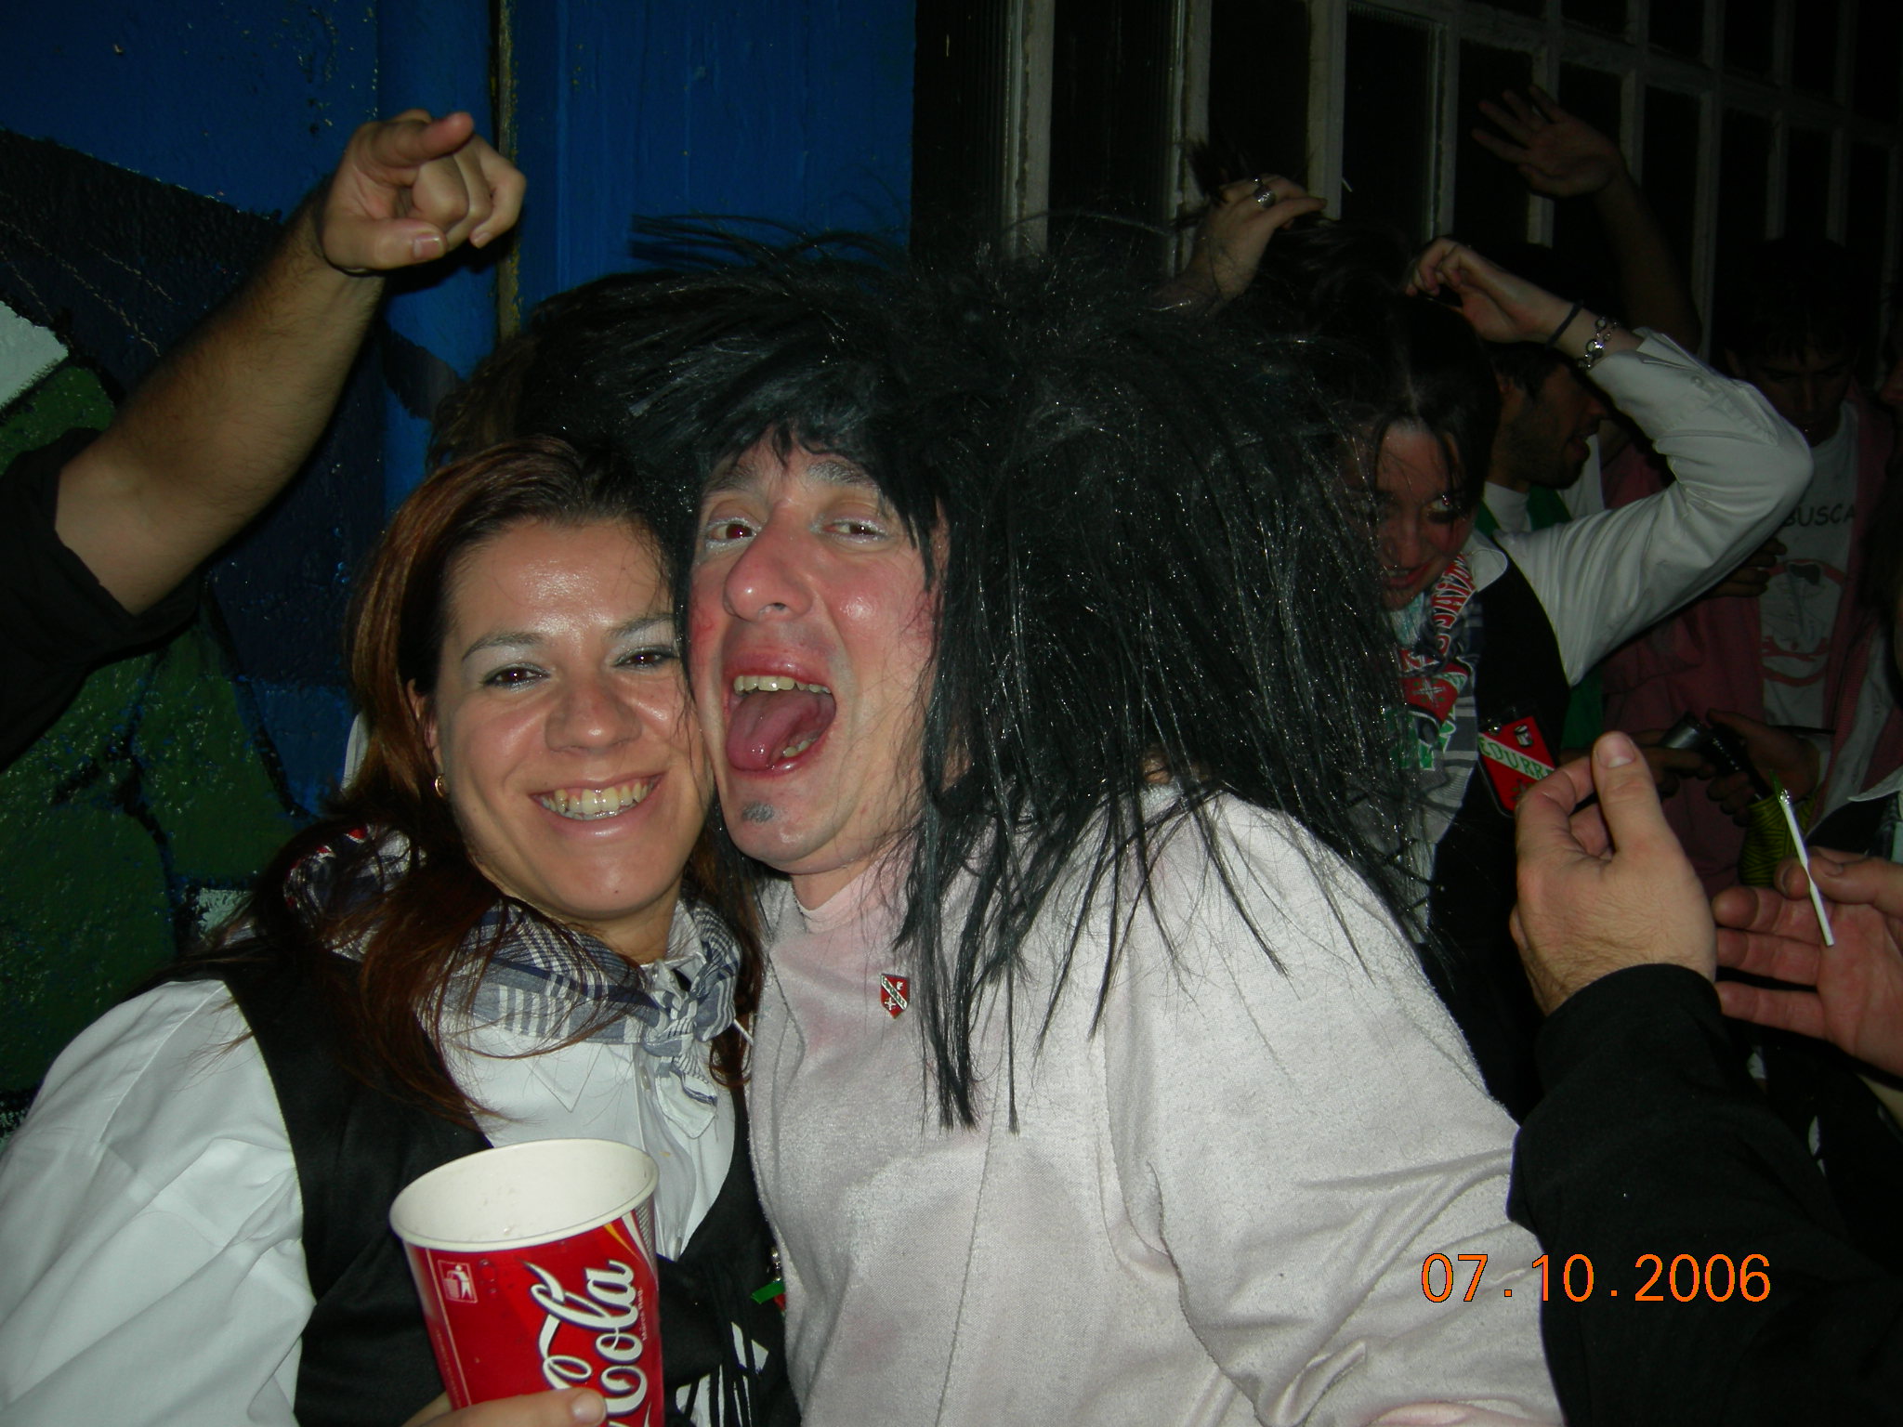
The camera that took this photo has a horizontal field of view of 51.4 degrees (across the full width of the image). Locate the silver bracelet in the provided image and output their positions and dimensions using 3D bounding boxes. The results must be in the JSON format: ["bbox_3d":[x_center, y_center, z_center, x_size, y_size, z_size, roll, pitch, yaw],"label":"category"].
[{"bbox_3d":[0.550,-0.314,1.680,0.021,0.052,0.050,28,3,7],"label":"silver bracelet"}]

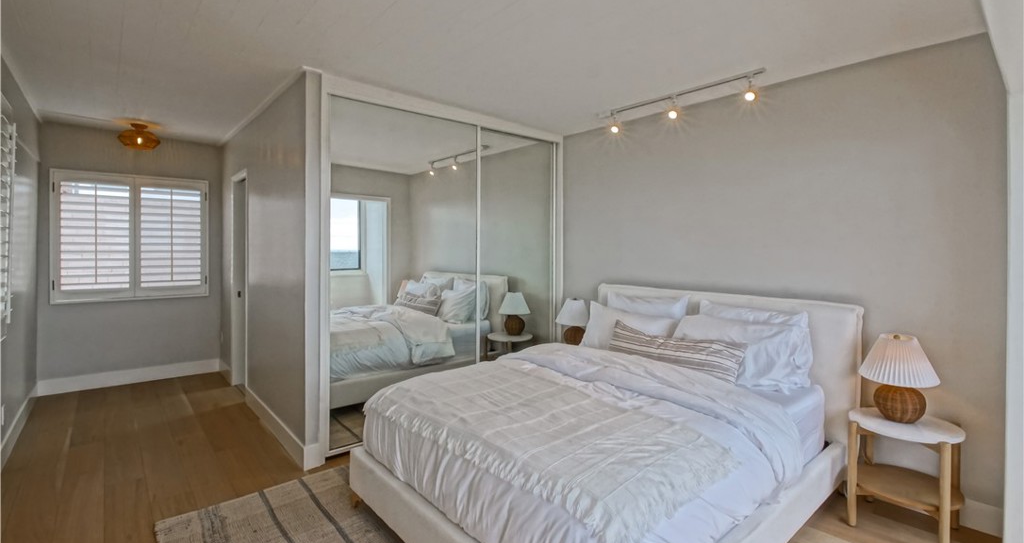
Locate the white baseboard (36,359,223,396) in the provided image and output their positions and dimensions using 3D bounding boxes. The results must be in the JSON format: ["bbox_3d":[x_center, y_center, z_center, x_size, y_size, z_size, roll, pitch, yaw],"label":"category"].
[{"bbox_3d":[-3.722,1.032,4.240,1.360,0.142,0.020,-1,2,-35],"label":"white baseboard"}]

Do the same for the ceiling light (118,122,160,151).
[{"bbox_3d":[-3.396,-1.236,3.891,0.290,0.210,0.290,-1,2,-35],"label":"ceiling light"}]

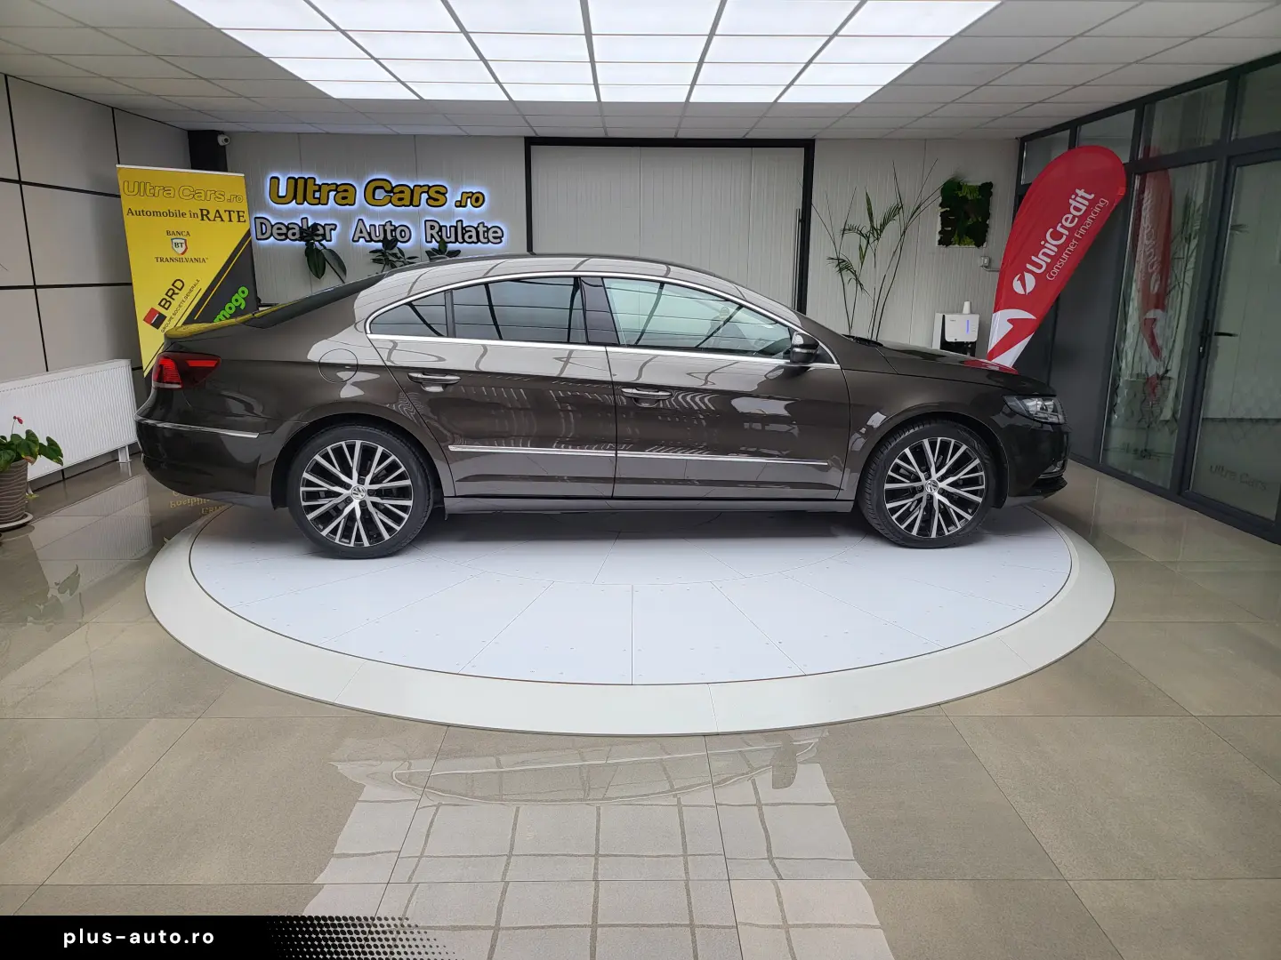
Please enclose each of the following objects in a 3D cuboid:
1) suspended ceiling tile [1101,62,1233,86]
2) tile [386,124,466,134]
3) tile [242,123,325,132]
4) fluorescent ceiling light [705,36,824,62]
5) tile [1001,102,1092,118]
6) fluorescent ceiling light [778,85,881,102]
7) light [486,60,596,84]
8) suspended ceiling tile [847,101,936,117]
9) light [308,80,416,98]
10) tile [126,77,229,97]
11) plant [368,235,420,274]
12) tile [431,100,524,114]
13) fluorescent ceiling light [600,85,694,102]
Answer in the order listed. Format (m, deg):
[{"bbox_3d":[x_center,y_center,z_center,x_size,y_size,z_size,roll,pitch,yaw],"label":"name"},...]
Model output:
[{"bbox_3d":[3.030,-2.384,5.226,0.595,0.022,0.595,0,13,-1],"label":"suspended ceiling tile"},{"bbox_3d":[-1.789,-2.946,7.462,0.600,0.020,0.500,0,13,-1],"label":"tile"},{"bbox_3d":[-2.994,-2.966,7.471,0.600,0.020,0.560,0,13,-1],"label":"tile"},{"bbox_3d":[0.641,-2.258,4.602,0.597,0.045,0.597,0,14,-1],"label":"fluorescent ceiling light"},{"bbox_3d":[3.022,-2.665,6.396,0.600,0.020,0.600,0,13,-1],"label":"tile"},{"bbox_3d":[1.224,-2.535,5.777,0.595,0.040,0.595,0,13,-1],"label":"fluorescent ceiling light"},{"bbox_3d":[-0.568,-2.402,5.183,0.600,0.050,0.600,0,13,-1],"label":"light"},{"bbox_3d":[1.845,-2.688,6.430,0.600,0.025,0.600,0,13,-1],"label":"suspended ceiling tile"},{"bbox_3d":[-1.771,-2.547,5.758,0.600,0.040,0.600,0,13,-1],"label":"light"},{"bbox_3d":[-2.973,-2.543,5.724,0.597,0.030,0.597,0,14,-1],"label":"tile"},{"bbox_3d":[-1.978,-1.652,7.191,0.440,0.650,0.420,0,13,-1],"label":"plant"},{"bbox_3d":[-1.171,-2.668,6.346,0.600,0.020,0.600,0,13,-1],"label":"tile"},{"bbox_3d":[0.025,-2.539,5.764,0.595,0.040,0.595,0,13,-1],"label":"fluorescent ceiling light"}]

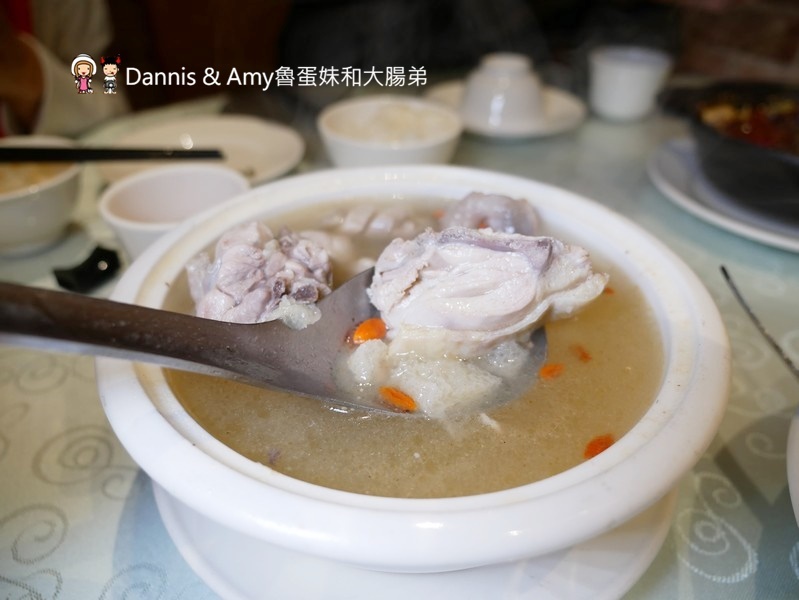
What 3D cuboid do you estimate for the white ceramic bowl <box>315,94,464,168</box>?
[{"bbox_3d":[-0.007,-0.121,0.459,0.116,0.056,0.116,1,38,0],"label":"white ceramic bowl"}]

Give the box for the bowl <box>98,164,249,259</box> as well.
[{"bbox_3d":[-0.141,-0.048,0.366,0.089,0.050,0.089,1,38,0],"label":"bowl"}]

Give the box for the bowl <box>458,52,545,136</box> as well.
[{"bbox_3d":[0.111,-0.225,0.580,0.089,0.051,0.089,1,38,0],"label":"bowl"}]

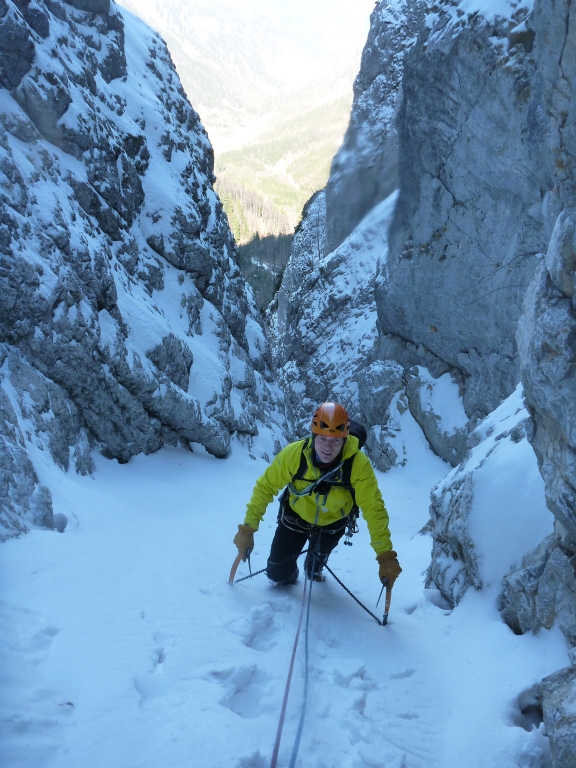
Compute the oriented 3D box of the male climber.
[{"bbox_3d":[0.140,0.797,3.423,0.770,1.470,0.860,3,32,5],"label":"male climber"}]

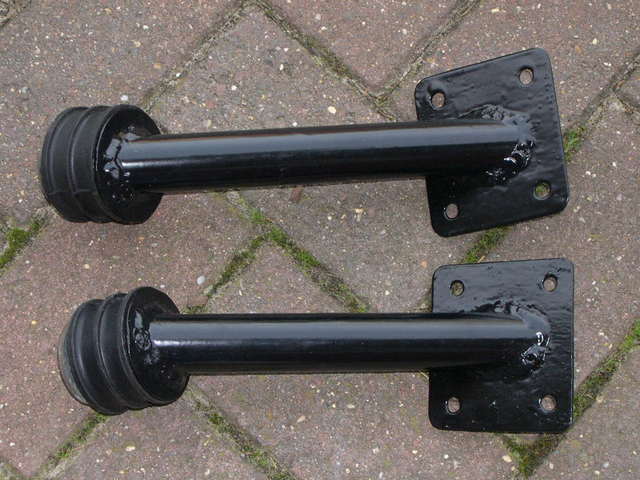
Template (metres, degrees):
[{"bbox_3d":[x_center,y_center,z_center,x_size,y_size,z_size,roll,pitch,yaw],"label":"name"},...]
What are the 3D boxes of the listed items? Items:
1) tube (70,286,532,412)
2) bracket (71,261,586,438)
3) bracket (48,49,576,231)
[{"bbox_3d":[-0.013,0.062,0.870,0.271,0.076,0.071,0,80,-5],"label":"tube"},{"bbox_3d":[-0.003,0.062,0.872,0.293,0.084,0.102,0,80,-5],"label":"bracket"},{"bbox_3d":[-0.013,-0.047,0.890,0.303,0.084,0.100,-4,80,-5],"label":"bracket"}]

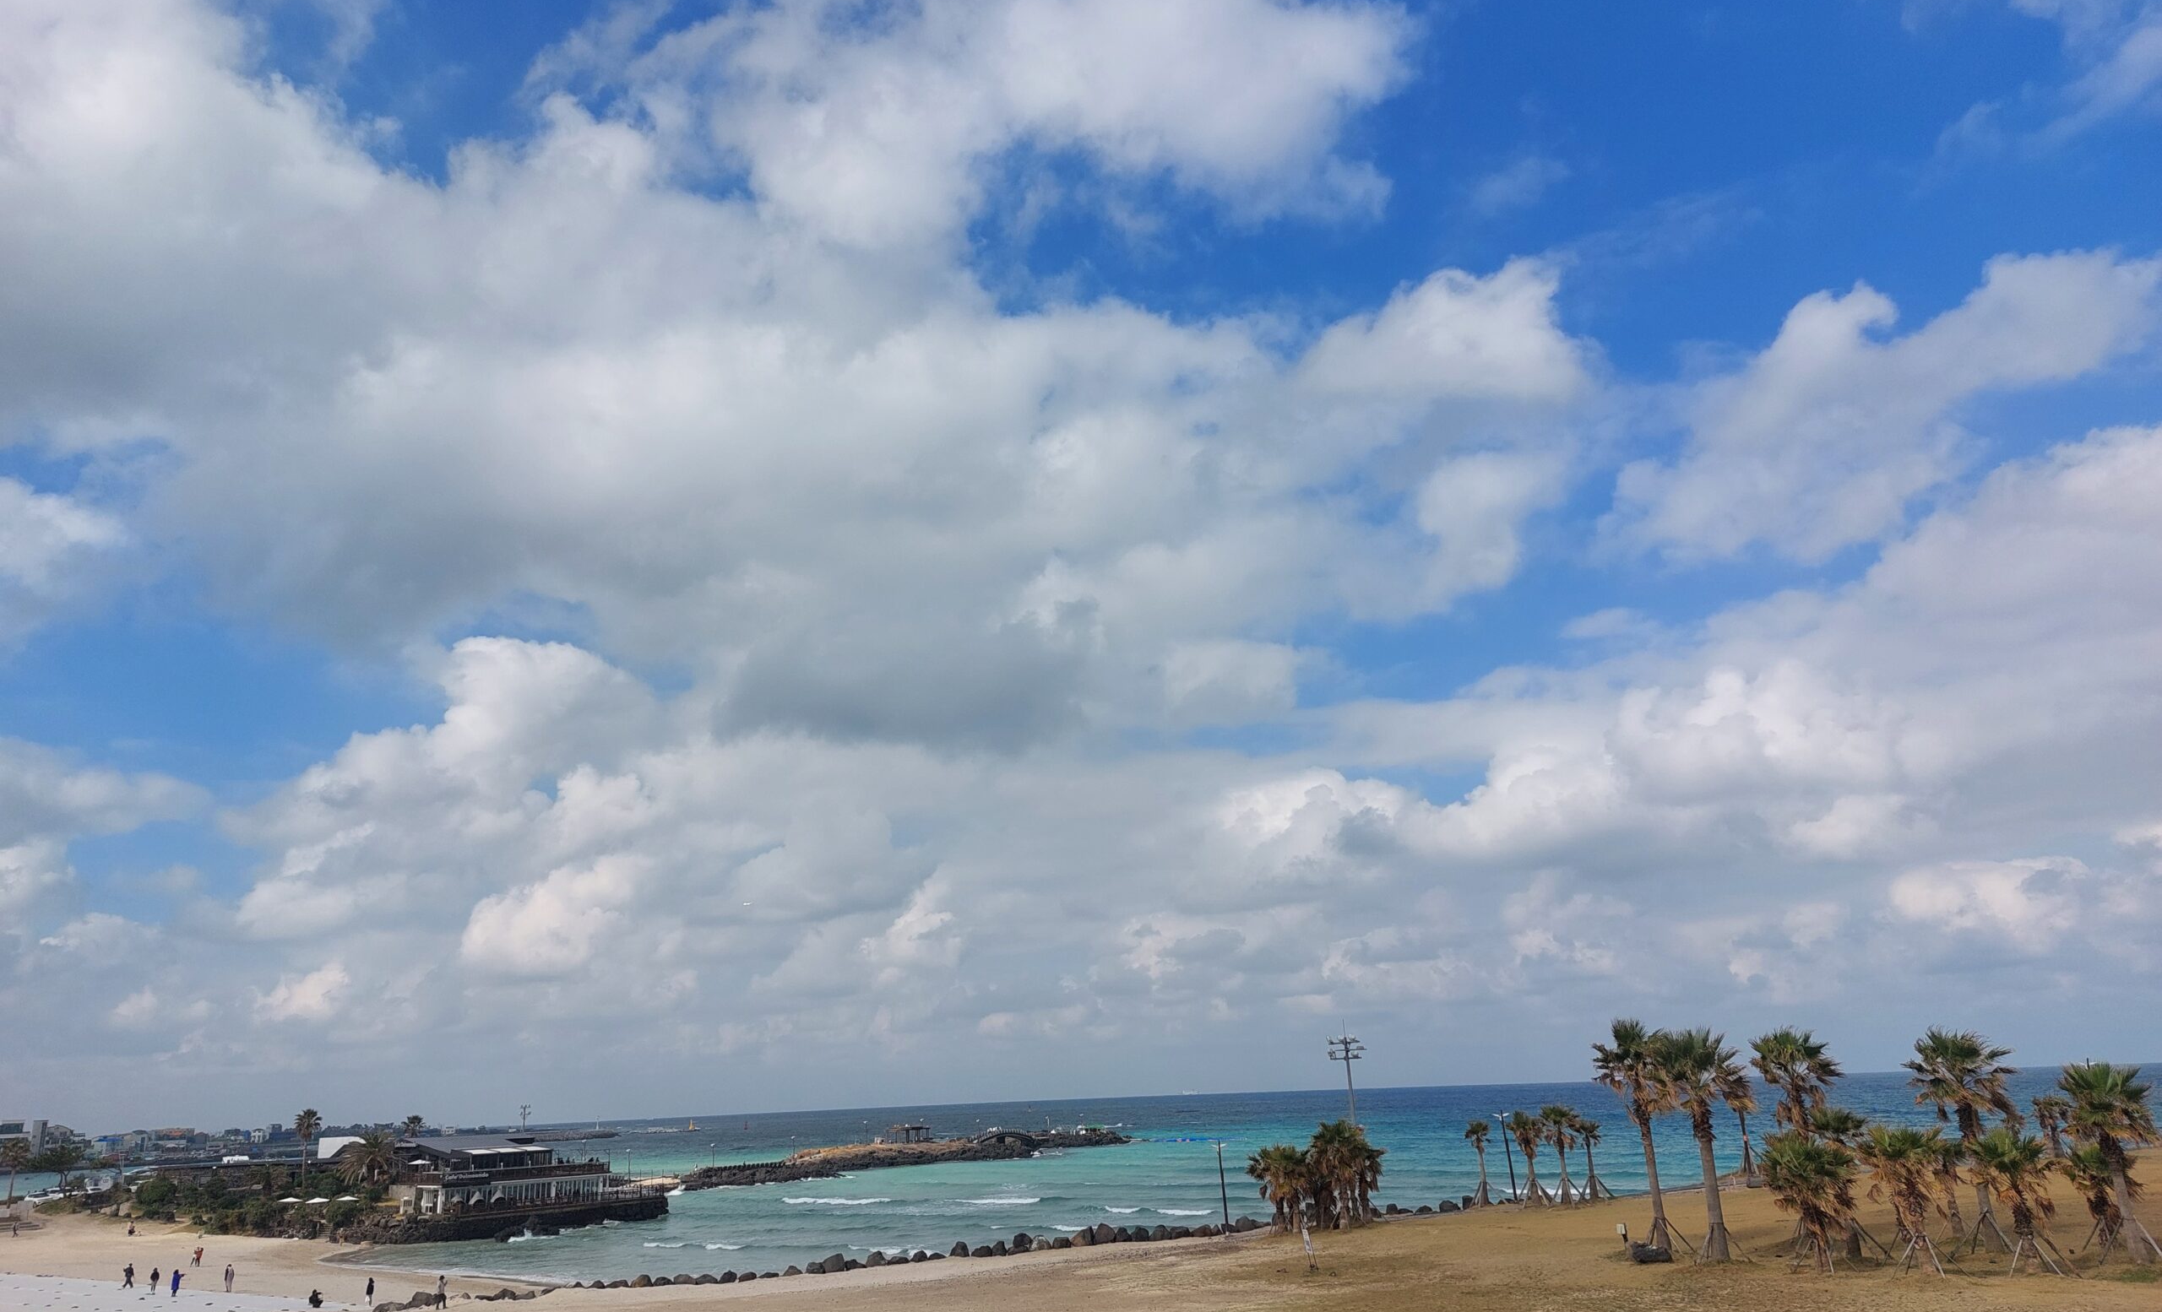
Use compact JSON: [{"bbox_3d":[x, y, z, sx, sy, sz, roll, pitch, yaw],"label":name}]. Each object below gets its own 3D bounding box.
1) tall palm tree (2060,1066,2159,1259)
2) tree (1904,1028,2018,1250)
[{"bbox_3d":[45.064,21.826,67.537,4.094,8.385,4.094,-12,-18,30],"label":"tall palm tree"},{"bbox_3d":[42.492,22.906,74.228,4.965,10.135,4.965,-10,-18,27],"label":"tree"}]

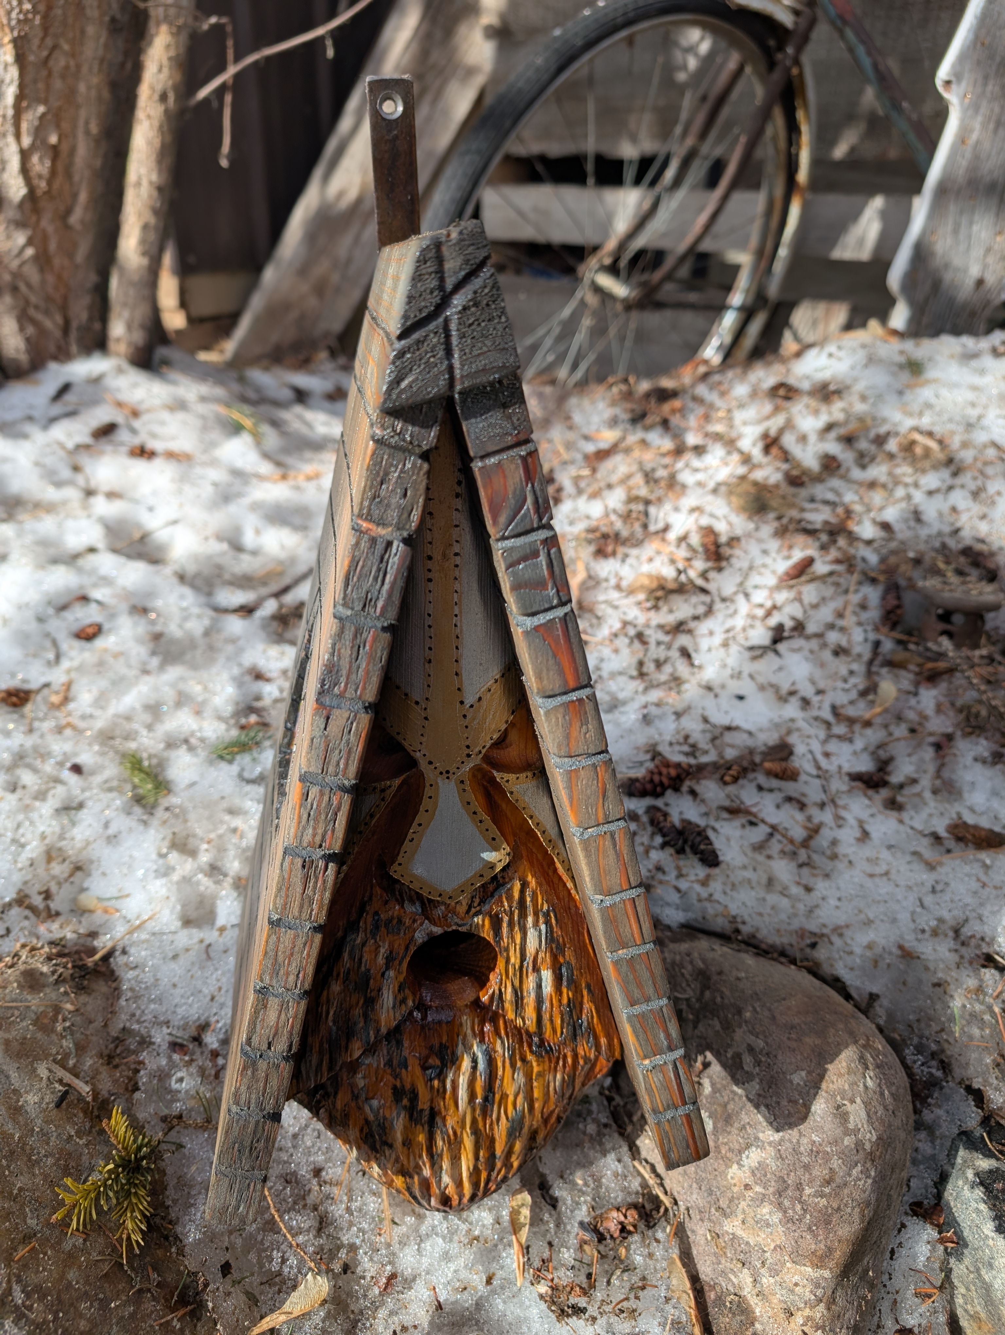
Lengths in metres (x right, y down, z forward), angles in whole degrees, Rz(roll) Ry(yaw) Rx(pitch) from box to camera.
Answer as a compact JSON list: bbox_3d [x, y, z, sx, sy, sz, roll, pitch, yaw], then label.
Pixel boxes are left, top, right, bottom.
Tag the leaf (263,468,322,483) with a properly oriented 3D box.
[{"bbox_3d":[-0.210,-0.194,0.935,0.058,0.010,0.018,-4,31,-7],"label":"leaf"}]

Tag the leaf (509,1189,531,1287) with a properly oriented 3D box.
[{"bbox_3d":[0.007,0.239,0.390,0.009,0.004,0.041,1,28,1],"label":"leaf"}]

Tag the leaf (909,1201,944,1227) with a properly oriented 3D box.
[{"bbox_3d":[0.188,0.242,0.410,0.015,0.005,0.008,20,33,32],"label":"leaf"}]

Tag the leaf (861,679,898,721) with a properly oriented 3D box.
[{"bbox_3d":[0.238,0.020,0.585,0.017,0.014,0.040,24,38,33],"label":"leaf"}]

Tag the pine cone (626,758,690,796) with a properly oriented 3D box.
[{"bbox_3d":[0.086,0.060,0.510,0.040,0.019,0.021,-11,33,-19],"label":"pine cone"}]

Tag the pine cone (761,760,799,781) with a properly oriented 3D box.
[{"bbox_3d":[0.185,0.068,0.615,0.025,0.009,0.010,19,35,27],"label":"pine cone"}]

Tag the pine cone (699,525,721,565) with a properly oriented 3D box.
[{"bbox_3d":[0.187,-0.112,0.840,0.016,0.015,0.055,4,34,5],"label":"pine cone"}]

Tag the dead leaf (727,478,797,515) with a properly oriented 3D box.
[{"bbox_3d":[0.246,-0.163,0.885,0.057,0.020,0.048,0,31,0],"label":"dead leaf"}]

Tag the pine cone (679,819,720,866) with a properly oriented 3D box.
[{"bbox_3d":[0.120,0.106,0.565,0.013,0.013,0.038,-10,33,-17],"label":"pine cone"}]

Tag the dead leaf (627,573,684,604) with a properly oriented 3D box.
[{"bbox_3d":[0.129,-0.067,0.785,0.045,0.016,0.026,10,35,13],"label":"dead leaf"}]

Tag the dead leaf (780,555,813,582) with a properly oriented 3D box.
[{"bbox_3d":[0.258,-0.086,0.810,0.012,0.011,0.045,27,42,33],"label":"dead leaf"}]

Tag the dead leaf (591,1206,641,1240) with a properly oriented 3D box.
[{"bbox_3d":[0.048,0.237,0.395,0.019,0.007,0.011,-13,31,-25],"label":"dead leaf"}]

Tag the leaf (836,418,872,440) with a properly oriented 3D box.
[{"bbox_3d":[0.390,-0.266,1.030,0.042,0.012,0.013,-23,38,-34],"label":"leaf"}]

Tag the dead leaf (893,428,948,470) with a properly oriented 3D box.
[{"bbox_3d":[0.444,-0.233,0.985,0.048,0.030,0.042,11,32,17],"label":"dead leaf"}]

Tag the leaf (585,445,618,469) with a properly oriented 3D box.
[{"bbox_3d":[0.104,-0.221,0.970,0.022,0.014,0.042,24,38,33],"label":"leaf"}]

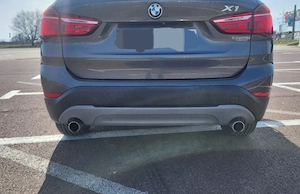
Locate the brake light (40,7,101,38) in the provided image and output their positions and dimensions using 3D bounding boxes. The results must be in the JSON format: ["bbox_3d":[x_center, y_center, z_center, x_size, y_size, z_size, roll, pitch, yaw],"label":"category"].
[{"bbox_3d":[-0.540,-0.486,1.799,0.450,0.205,0.200,0,11,2],"label":"brake light"}]

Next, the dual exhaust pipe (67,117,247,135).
[{"bbox_3d":[0.049,0.188,1.842,1.200,0.100,0.150,0,11,2],"label":"dual exhaust pipe"}]

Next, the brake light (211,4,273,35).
[{"bbox_3d":[0.610,-0.493,1.779,0.450,0.205,0.200,0,11,2],"label":"brake light"}]

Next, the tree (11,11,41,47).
[{"bbox_3d":[-21.027,-11.941,46.000,6.000,6.200,5.200,-1,11,0],"label":"tree"}]

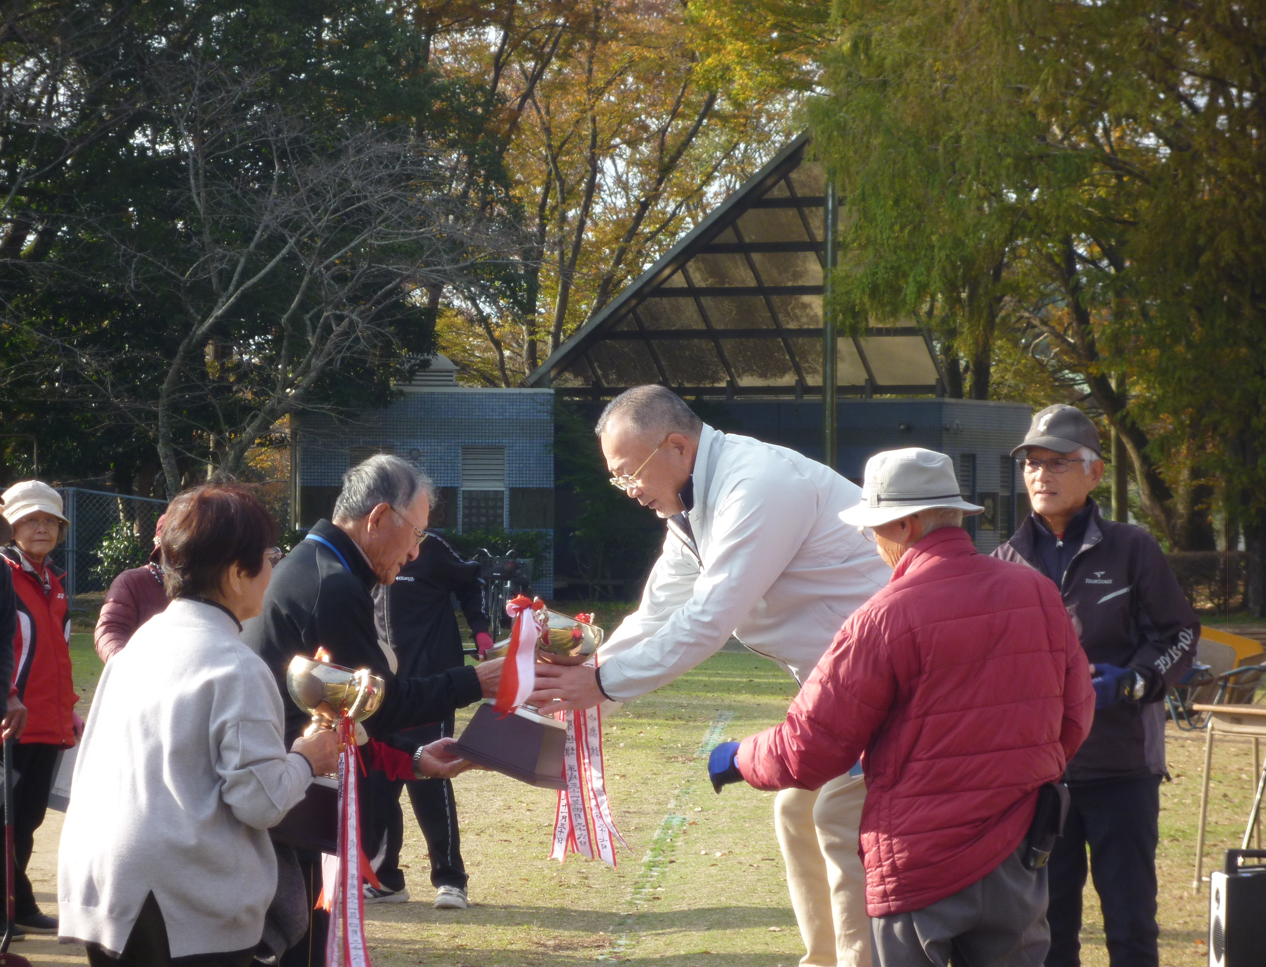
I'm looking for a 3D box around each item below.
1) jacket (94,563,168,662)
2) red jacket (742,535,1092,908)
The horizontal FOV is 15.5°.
[{"bbox_3d":[-1.580,0.585,16.000,0.530,0.650,0.330,0,0,-9],"label":"jacket"},{"bbox_3d":[0.535,0.450,8.850,0.580,0.735,0.460,0,0,-30],"label":"red jacket"}]

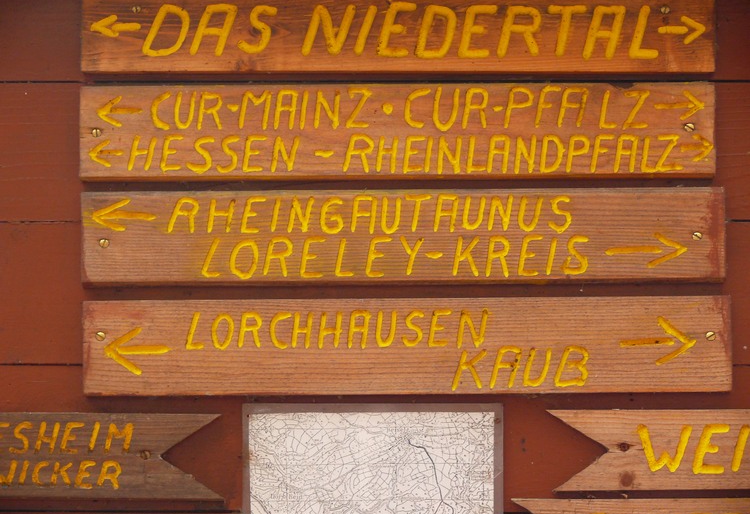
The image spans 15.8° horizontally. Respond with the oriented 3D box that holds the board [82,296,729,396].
[{"bbox_3d":[0.028,0.080,2.369,0.564,0.084,0.020,0,-15,1],"label":"board"}]

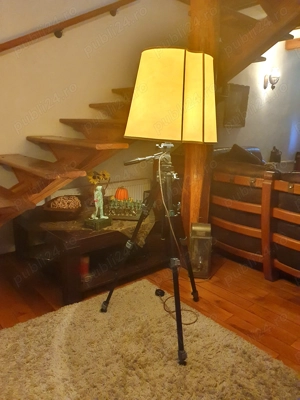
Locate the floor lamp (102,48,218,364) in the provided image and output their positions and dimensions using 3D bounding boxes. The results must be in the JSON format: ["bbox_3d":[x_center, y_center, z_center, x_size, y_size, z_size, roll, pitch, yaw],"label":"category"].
[{"bbox_3d":[0.074,0.024,1.573,0.656,1.500,0.589,-3,14,-14],"label":"floor lamp"}]

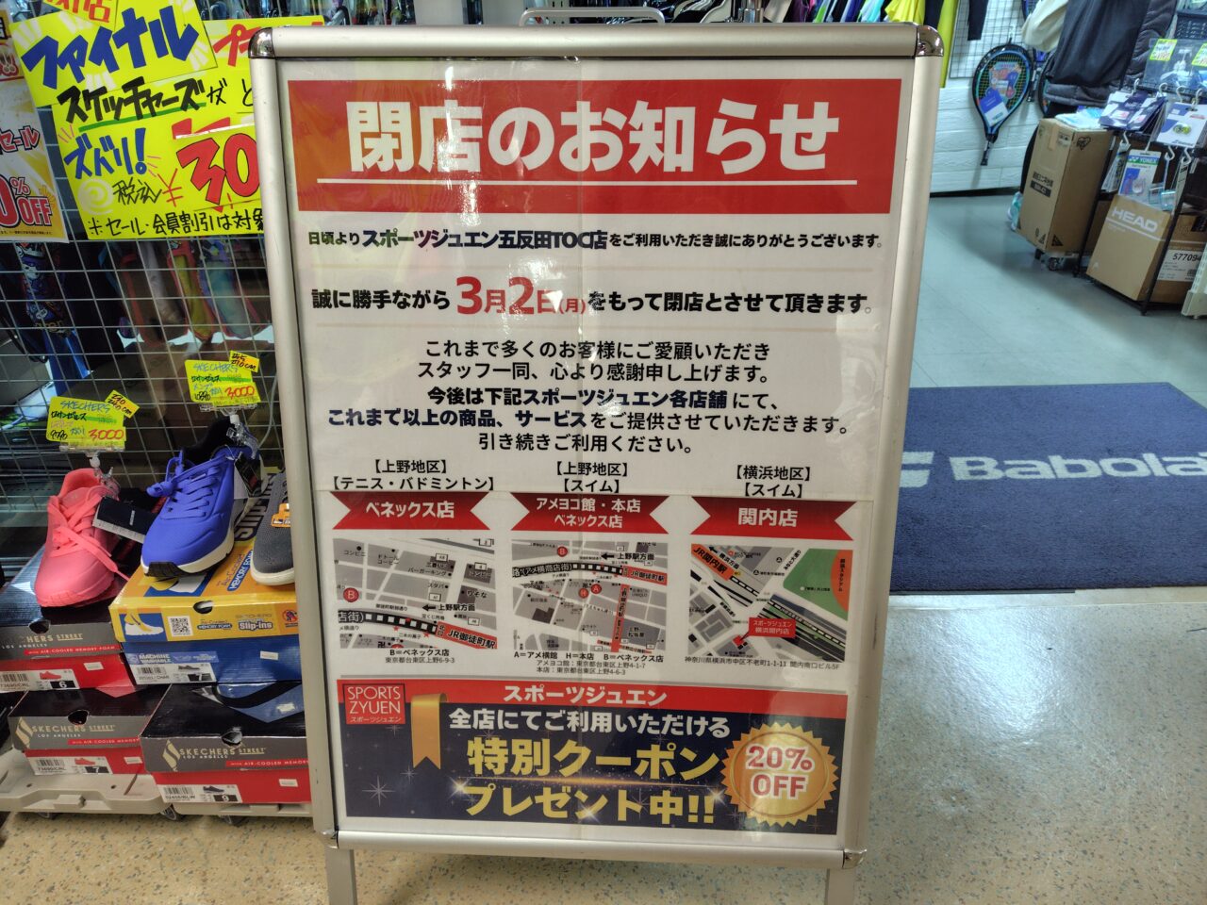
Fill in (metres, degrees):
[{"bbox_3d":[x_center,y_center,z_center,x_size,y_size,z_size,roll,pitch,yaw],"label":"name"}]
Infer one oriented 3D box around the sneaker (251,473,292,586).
[{"bbox_3d":[-0.391,0.051,1.101,0.105,0.105,0.285,0,27,-1],"label":"sneaker"}]

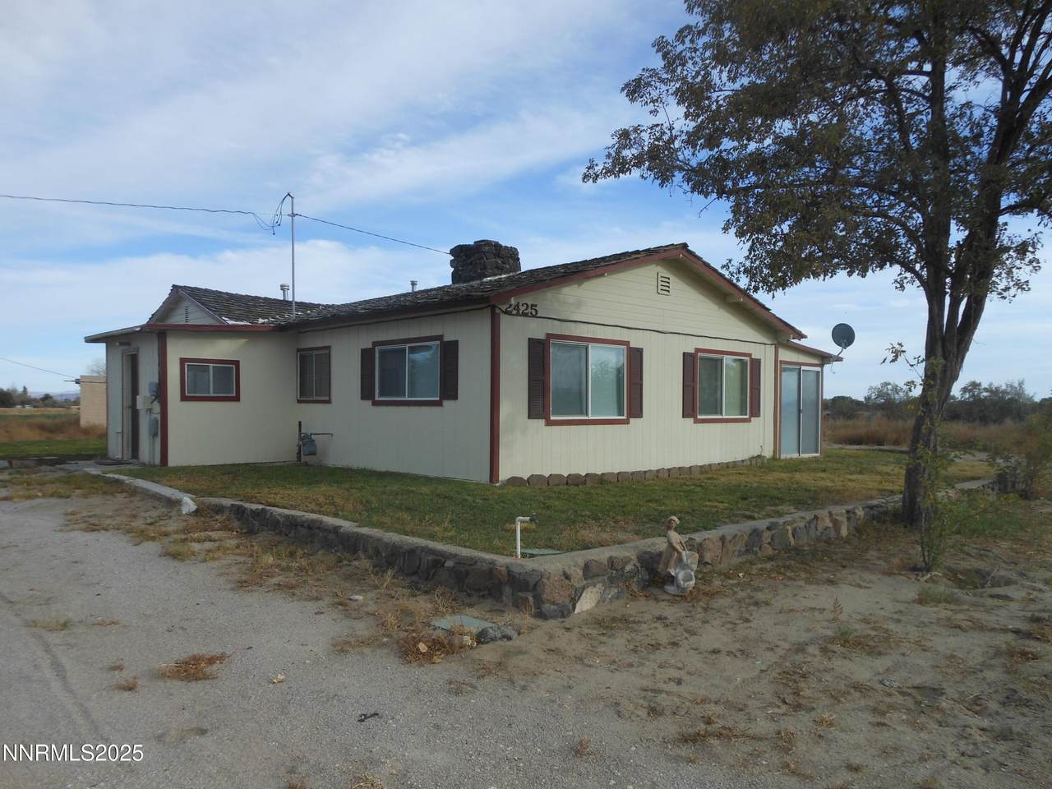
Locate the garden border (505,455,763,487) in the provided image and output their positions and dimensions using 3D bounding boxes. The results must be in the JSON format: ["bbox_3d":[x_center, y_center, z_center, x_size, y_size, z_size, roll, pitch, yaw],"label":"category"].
[{"bbox_3d":[2.355,1.252,12.819,6.880,0.190,0.660,1,-1,-44],"label":"garden border"}]

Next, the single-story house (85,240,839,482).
[{"bbox_3d":[-1.308,-1.031,16.980,13.600,4.780,11.250,1,-1,-44],"label":"single-story house"}]

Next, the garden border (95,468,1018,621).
[{"bbox_3d":[0.550,1.537,13.364,11.700,0.370,11.000,1,-1,-44],"label":"garden border"}]

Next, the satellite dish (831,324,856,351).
[{"bbox_3d":[7.275,-1.308,17.400,0.540,0.660,0.420,0,-1,35],"label":"satellite dish"}]

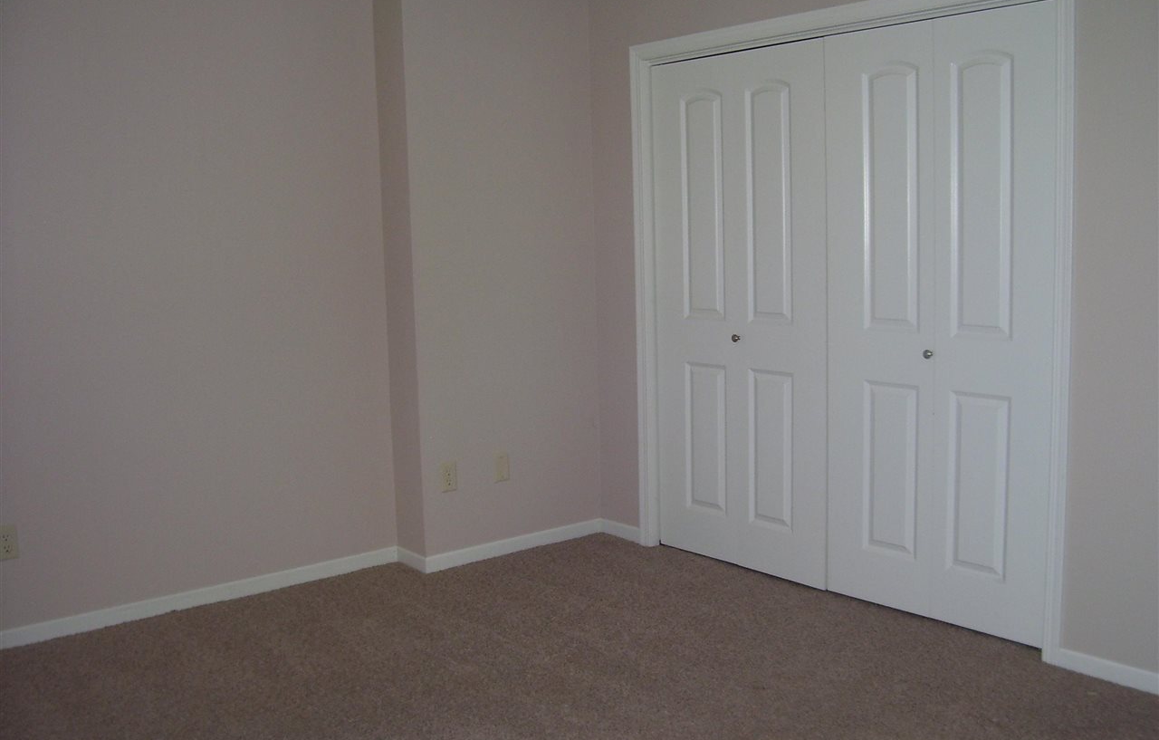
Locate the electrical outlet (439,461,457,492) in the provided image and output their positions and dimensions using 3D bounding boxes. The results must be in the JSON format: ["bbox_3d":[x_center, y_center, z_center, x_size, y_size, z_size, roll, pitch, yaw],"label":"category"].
[{"bbox_3d":[-0.524,0.428,4.571,0.074,0.119,0.020,-7,9,-39],"label":"electrical outlet"}]

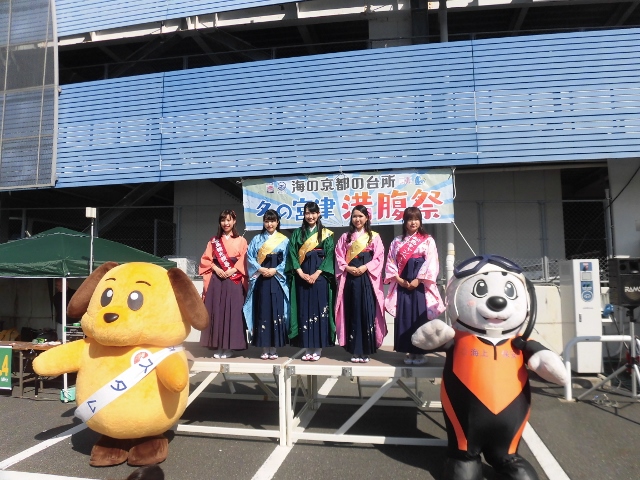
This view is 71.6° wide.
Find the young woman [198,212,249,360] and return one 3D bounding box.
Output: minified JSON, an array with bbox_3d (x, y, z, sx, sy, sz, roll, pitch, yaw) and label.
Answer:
[{"bbox_3d":[-1.076,0.464,4.947,0.509,1.628,0.400,-1,-3,0],"label":"young woman"}]

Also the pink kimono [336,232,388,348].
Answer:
[{"bbox_3d":[0.434,0.531,4.615,0.515,1.242,0.400,-1,-3,8],"label":"pink kimono"}]

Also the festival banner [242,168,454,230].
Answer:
[{"bbox_3d":[0.388,-0.636,7.217,3.460,0.861,0.040,-2,-3,12],"label":"festival banner"}]

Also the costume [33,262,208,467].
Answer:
[{"bbox_3d":[-1.856,1.124,4.257,1.420,1.799,0.900,-1,-3,3],"label":"costume"}]

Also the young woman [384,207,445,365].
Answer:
[{"bbox_3d":[0.967,0.443,4.507,0.584,1.551,0.400,-2,-3,12],"label":"young woman"}]

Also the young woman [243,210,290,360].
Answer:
[{"bbox_3d":[-0.580,0.466,4.851,0.489,1.596,0.400,-1,-3,3],"label":"young woman"}]

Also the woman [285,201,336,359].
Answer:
[{"bbox_3d":[-0.097,0.416,4.762,0.500,1.669,0.400,-1,-3,5],"label":"woman"}]

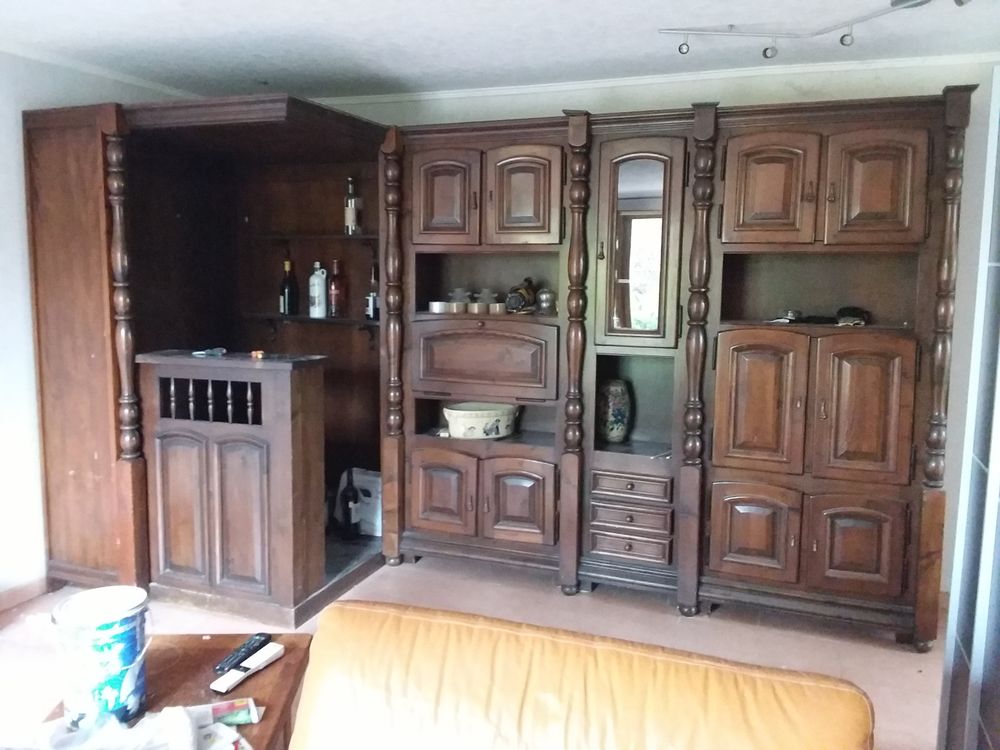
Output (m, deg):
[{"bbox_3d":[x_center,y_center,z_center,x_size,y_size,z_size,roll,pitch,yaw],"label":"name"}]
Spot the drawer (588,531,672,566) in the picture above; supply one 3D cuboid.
[{"bbox_3d":[0.651,0.772,3.739,0.383,0.117,0.304,3,8,21],"label":"drawer"}]

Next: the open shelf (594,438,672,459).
[{"bbox_3d":[0.656,0.352,3.707,0.358,0.026,0.296,3,8,21],"label":"open shelf"}]

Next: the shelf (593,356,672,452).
[{"bbox_3d":[0.659,0.121,3.677,0.358,0.446,0.296,3,8,21],"label":"shelf"}]

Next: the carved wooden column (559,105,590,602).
[{"bbox_3d":[0.344,-0.050,3.570,0.104,2.219,0.104,3,8,21],"label":"carved wooden column"}]

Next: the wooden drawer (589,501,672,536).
[{"bbox_3d":[0.651,0.639,3.722,0.385,0.111,0.304,3,8,21],"label":"wooden drawer"}]

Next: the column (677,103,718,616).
[{"bbox_3d":[0.856,-0.019,3.377,0.104,2.219,0.104,3,8,21],"label":"column"}]

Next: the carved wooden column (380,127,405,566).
[{"bbox_3d":[-0.539,-0.095,3.900,0.096,2.201,0.096,3,8,21],"label":"carved wooden column"}]

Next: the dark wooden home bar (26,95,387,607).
[{"bbox_3d":[-1.236,-0.107,3.928,1.322,2.201,1.235,3,8,21],"label":"dark wooden home bar"}]

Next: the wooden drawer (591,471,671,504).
[{"bbox_3d":[0.649,0.493,3.704,0.382,0.109,0.304,3,8,21],"label":"wooden drawer"}]

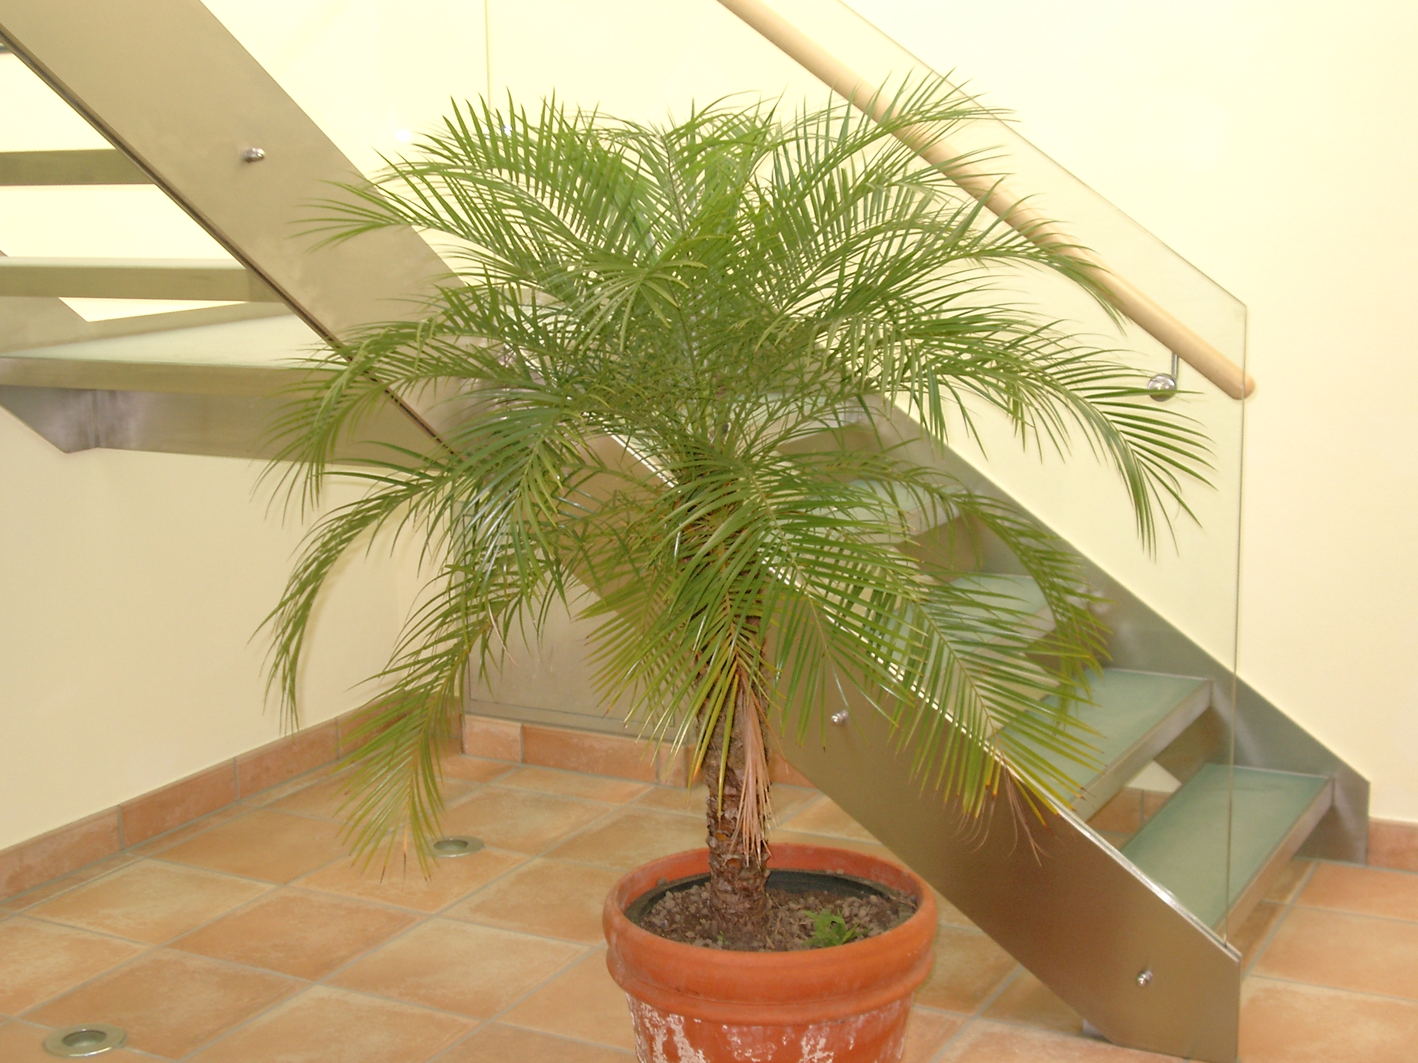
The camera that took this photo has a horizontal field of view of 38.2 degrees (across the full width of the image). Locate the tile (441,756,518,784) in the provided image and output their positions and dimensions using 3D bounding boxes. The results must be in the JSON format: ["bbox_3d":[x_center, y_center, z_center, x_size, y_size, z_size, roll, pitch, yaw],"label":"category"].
[{"bbox_3d":[-0.625,0.562,4.856,0.341,0.014,0.172,5,12,27],"label":"tile"}]

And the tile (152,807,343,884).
[{"bbox_3d":[-0.921,0.665,4.303,0.359,0.014,0.359,5,12,27],"label":"tile"}]

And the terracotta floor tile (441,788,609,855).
[{"bbox_3d":[-0.434,0.633,4.456,0.359,0.014,0.359,5,12,27],"label":"terracotta floor tile"}]

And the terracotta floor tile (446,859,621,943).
[{"bbox_3d":[-0.277,0.720,3.971,0.359,0.014,0.359,5,12,27],"label":"terracotta floor tile"}]

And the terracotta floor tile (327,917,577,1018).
[{"bbox_3d":[-0.443,0.780,3.651,0.359,0.014,0.359,5,12,27],"label":"terracotta floor tile"}]

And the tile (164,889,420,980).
[{"bbox_3d":[-0.764,0.752,3.817,0.359,0.014,0.359,5,12,27],"label":"tile"}]

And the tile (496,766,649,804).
[{"bbox_3d":[-0.311,0.589,4.691,0.359,0.014,0.165,5,12,27],"label":"tile"}]

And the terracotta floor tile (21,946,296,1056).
[{"bbox_3d":[-0.926,0.809,3.498,0.359,0.014,0.359,5,12,27],"label":"terracotta floor tile"}]

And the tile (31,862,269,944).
[{"bbox_3d":[-1.083,0.724,3.983,0.359,0.014,0.359,5,12,27],"label":"tile"}]

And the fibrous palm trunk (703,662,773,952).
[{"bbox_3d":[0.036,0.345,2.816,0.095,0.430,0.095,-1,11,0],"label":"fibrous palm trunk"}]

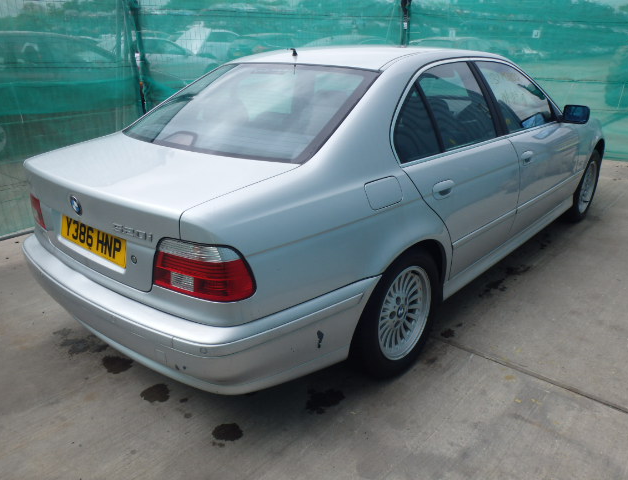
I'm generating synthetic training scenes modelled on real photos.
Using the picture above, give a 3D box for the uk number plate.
[{"bbox_3d":[-0.874,-0.006,2.032,0.520,0.111,0.012,17,16,39],"label":"uk number plate"}]

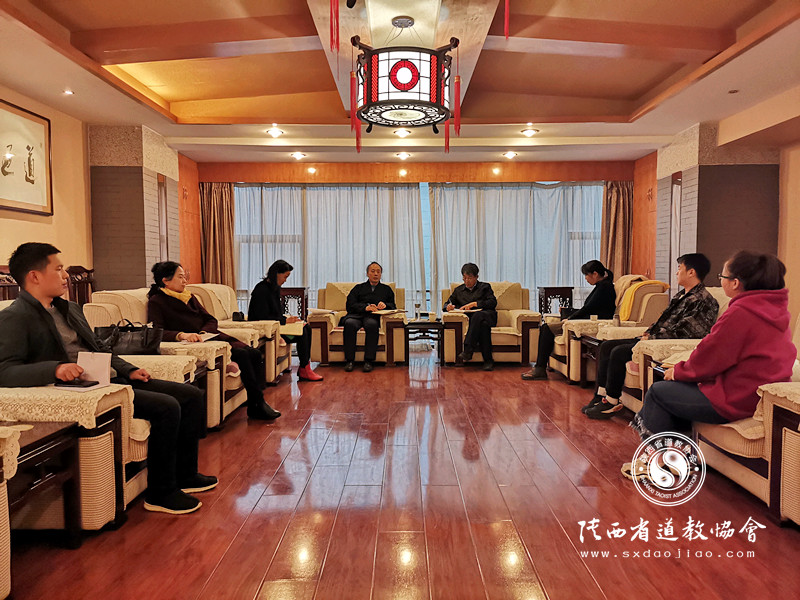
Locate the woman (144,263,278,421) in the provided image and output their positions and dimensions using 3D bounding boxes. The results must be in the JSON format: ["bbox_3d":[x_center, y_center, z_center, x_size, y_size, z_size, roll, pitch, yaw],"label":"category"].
[{"bbox_3d":[-1.369,0.286,4.434,1.020,1.156,0.580,0,3,6],"label":"woman"}]

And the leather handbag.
[{"bbox_3d":[-1.687,0.276,3.761,0.420,0.280,0.180,0,3,0],"label":"leather handbag"}]

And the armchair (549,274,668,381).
[{"bbox_3d":[1.985,0.304,6.016,0.980,0.950,1.090,0,3,1],"label":"armchair"}]

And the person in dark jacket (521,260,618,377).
[{"bbox_3d":[1.685,0.193,5.943,0.950,1.180,0.560,0,3,3],"label":"person in dark jacket"}]

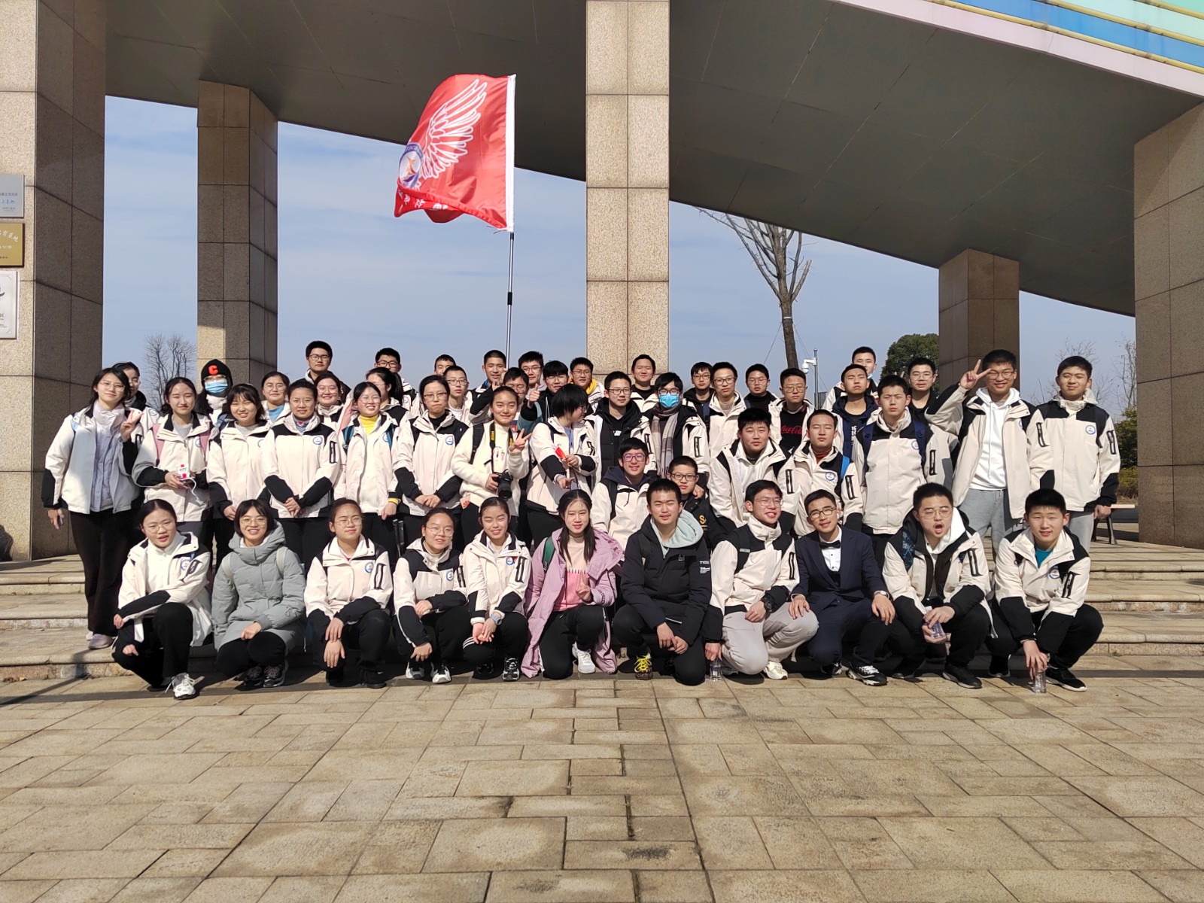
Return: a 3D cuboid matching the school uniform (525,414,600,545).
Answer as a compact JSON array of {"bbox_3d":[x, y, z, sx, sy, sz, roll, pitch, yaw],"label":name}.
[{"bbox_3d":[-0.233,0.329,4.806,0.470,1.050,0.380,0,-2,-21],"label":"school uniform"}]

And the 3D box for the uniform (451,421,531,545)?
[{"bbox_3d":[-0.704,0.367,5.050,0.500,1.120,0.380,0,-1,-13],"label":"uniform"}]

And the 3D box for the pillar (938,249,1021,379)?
[{"bbox_3d":[5.720,-0.948,12.177,0.750,4.000,1.000,0,-1,0],"label":"pillar"}]

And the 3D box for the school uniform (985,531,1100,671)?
[{"bbox_3d":[2.408,0.816,4.380,0.610,0.770,0.620,-1,-1,19],"label":"school uniform"}]

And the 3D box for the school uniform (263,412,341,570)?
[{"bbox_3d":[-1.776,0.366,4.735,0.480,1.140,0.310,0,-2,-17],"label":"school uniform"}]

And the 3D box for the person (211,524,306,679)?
[{"bbox_3d":[-1.854,0.810,4.319,0.500,0.800,0.580,0,-2,-18],"label":"person"}]

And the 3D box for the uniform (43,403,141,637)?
[{"bbox_3d":[-3.007,0.385,4.750,0.540,1.380,0.400,0,-1,-25],"label":"uniform"}]

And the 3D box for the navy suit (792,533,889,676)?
[{"bbox_3d":[1.320,0.804,4.500,0.540,0.790,0.600,0,-1,8],"label":"navy suit"}]

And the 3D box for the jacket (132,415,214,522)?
[{"bbox_3d":[-2.594,0.106,4.870,0.480,0.650,0.380,0,-1,-22],"label":"jacket"}]

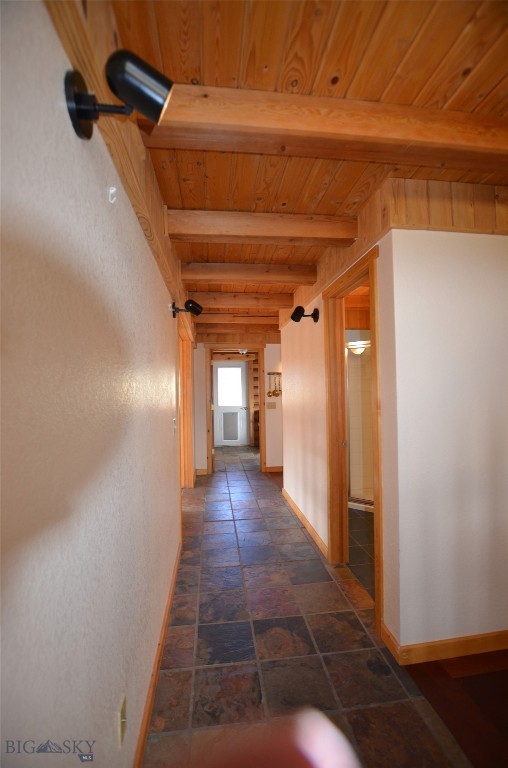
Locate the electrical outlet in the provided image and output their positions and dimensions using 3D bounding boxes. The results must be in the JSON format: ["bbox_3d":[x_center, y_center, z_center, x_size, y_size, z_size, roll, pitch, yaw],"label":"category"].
[{"bbox_3d":[-0.403,1.048,0.992,0.011,0.109,0.069,-1,-1,-7],"label":"electrical outlet"}]

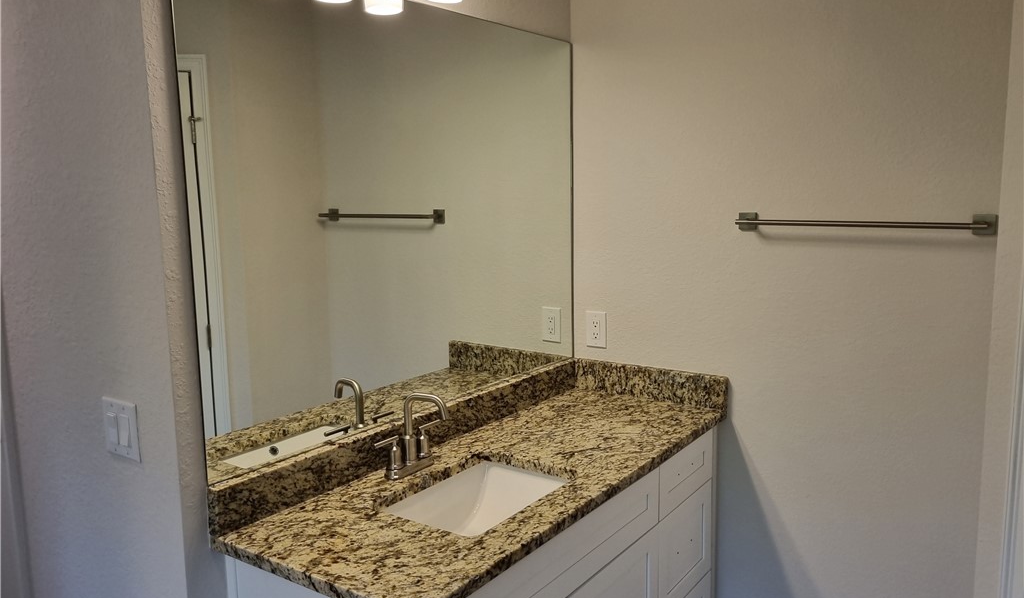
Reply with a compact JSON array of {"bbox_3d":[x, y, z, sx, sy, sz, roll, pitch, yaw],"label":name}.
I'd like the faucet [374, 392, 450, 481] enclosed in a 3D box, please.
[{"bbox_3d":[-0.218,0.331,1.869,0.162,0.203,0.235,5,9,35],"label":"faucet"}]

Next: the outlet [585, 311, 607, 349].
[{"bbox_3d":[0.290,0.107,2.643,0.078,0.124,0.008,5,9,35],"label":"outlet"}]

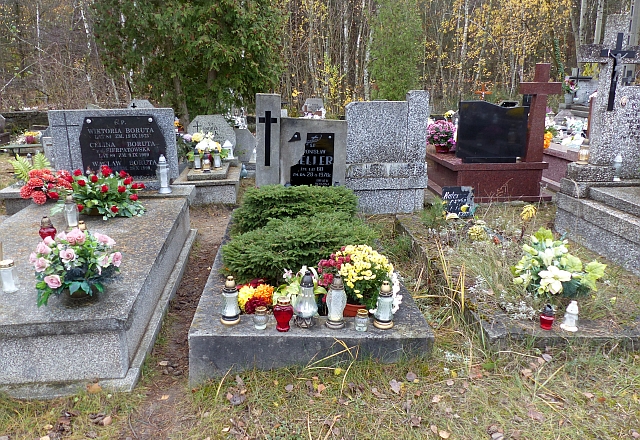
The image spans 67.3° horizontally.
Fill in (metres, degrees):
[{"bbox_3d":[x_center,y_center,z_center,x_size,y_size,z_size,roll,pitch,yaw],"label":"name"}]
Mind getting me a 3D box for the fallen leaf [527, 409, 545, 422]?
[{"bbox_3d":[0.830,0.754,1.851,0.043,0.021,0.077,-12,19,-38],"label":"fallen leaf"}]

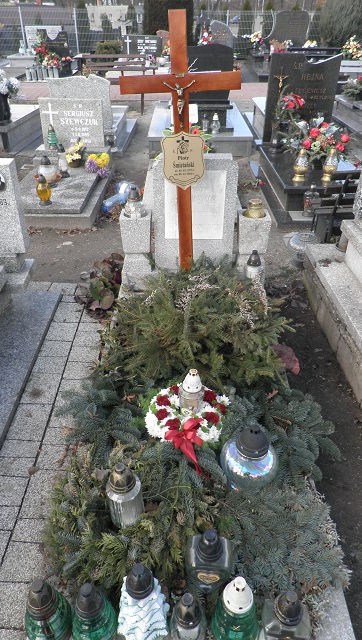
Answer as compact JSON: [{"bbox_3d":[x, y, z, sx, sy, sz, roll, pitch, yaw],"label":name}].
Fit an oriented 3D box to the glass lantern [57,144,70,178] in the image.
[{"bbox_3d":[-1.170,-1.587,4.439,0.115,0.320,0.115,0,35,0],"label":"glass lantern"}]

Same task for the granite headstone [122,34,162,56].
[{"bbox_3d":[-1.080,-7.781,12.686,1.130,0.570,0.130,0,35,0],"label":"granite headstone"}]

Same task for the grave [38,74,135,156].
[{"bbox_3d":[-1.200,-2.768,5.882,0.930,0.900,2.300,0,35,0],"label":"grave"}]

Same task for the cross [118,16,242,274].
[{"bbox_3d":[0.013,-0.900,2.600,0.650,1.500,0.075,-2,34,1],"label":"cross"}]

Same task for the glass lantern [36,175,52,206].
[{"bbox_3d":[-1.258,-1.190,4.060,0.130,0.262,0.130,0,34,0],"label":"glass lantern"}]

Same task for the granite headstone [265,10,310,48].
[{"bbox_3d":[3.070,-8.370,12.800,1.220,1.050,0.160,0,34,0],"label":"granite headstone"}]

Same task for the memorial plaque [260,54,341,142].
[{"bbox_3d":[1.430,-2.630,5.300,0.810,0.980,0.110,0,34,0],"label":"memorial plaque"}]

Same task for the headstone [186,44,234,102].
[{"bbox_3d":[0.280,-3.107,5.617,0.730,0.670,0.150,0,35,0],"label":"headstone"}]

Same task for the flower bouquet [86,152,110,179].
[{"bbox_3d":[-0.911,-1.685,4.840,0.260,0.220,0.220,0,34,0],"label":"flower bouquet"}]

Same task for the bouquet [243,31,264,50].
[{"bbox_3d":[2.100,-8.098,12.891,0.550,0.480,0.420,0,35,0],"label":"bouquet"}]

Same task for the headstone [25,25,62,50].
[{"bbox_3d":[-3.790,-7.858,12.448,1.000,0.620,0.120,0,35,0],"label":"headstone"}]

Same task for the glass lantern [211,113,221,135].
[{"bbox_3d":[0.458,-2.529,5.708,0.115,0.250,0.115,0,35,0],"label":"glass lantern"}]

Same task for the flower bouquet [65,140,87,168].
[{"bbox_3d":[-1.095,-1.742,4.672,0.210,0.270,0.200,0,35,0],"label":"flower bouquet"}]

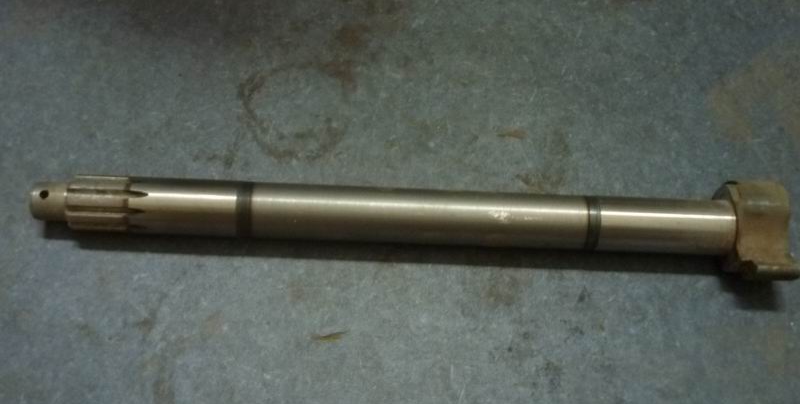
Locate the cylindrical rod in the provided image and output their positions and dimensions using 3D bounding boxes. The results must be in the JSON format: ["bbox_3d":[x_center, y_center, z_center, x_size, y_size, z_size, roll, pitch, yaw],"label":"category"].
[{"bbox_3d":[-0.009,0.009,0.534,0.479,0.038,0.038,2,66,-2],"label":"cylindrical rod"}]

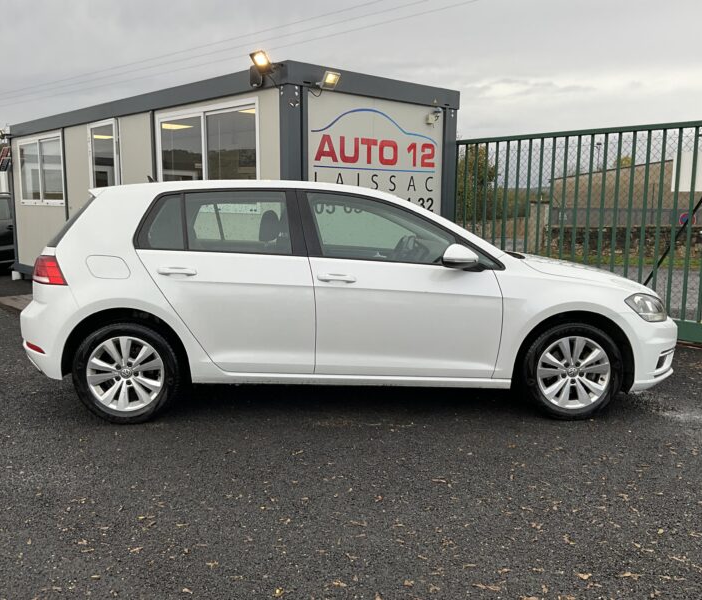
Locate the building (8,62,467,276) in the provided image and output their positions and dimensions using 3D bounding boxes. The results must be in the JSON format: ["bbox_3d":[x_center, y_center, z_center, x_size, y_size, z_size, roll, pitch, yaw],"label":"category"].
[{"bbox_3d":[-2.376,-1.420,9.803,2.455,2.546,7.918,-8,12,-43],"label":"building"}]

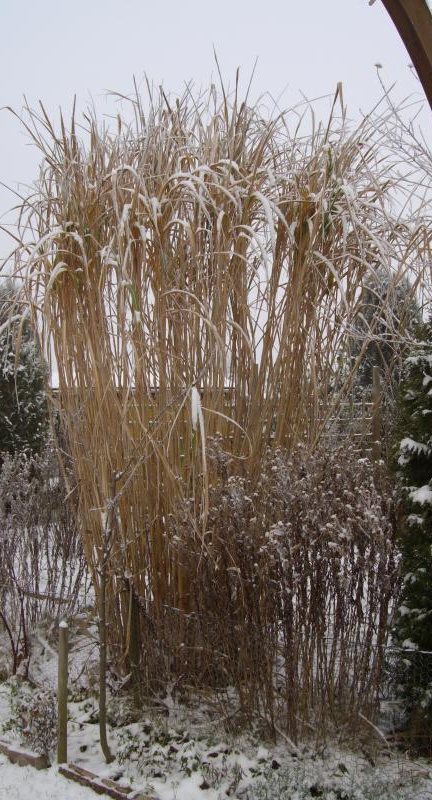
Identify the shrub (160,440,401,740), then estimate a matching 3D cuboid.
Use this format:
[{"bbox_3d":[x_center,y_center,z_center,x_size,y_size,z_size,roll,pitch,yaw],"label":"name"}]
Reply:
[{"bbox_3d":[0.306,0.833,3.950,1.100,1.220,0.850,0,1,0],"label":"shrub"}]

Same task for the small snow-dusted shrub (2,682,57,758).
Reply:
[{"bbox_3d":[-0.773,1.315,3.470,0.225,0.275,0.220,0,1,0],"label":"small snow-dusted shrub"}]

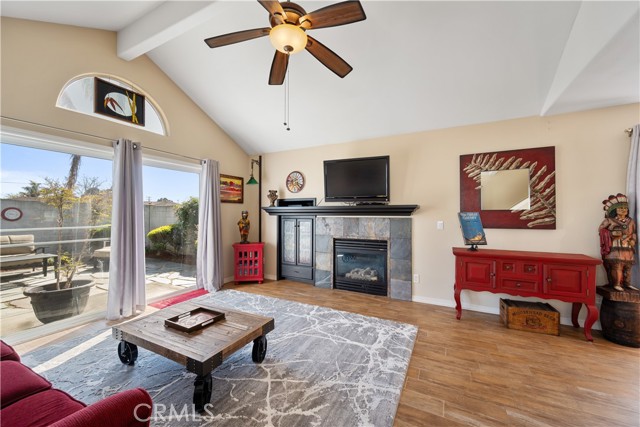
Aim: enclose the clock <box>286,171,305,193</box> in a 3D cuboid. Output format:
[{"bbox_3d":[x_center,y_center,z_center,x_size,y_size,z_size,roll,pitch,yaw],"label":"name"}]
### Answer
[{"bbox_3d":[-0.446,-0.567,4.505,0.385,0.390,0.045,0,0,27],"label":"clock"}]

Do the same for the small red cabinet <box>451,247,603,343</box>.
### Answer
[{"bbox_3d":[2.258,0.863,2.869,1.280,0.810,0.420,0,0,27],"label":"small red cabinet"}]

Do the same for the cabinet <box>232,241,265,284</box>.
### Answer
[{"bbox_3d":[-1.288,0.916,4.590,0.540,0.700,0.340,0,0,-9],"label":"cabinet"}]

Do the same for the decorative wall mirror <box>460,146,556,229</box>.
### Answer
[{"bbox_3d":[2.307,-0.293,3.103,0.970,0.965,0.045,0,0,27],"label":"decorative wall mirror"}]

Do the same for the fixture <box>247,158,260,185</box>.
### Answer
[{"bbox_3d":[-1.255,-0.796,4.720,0.270,0.500,0.220,0,0,-40],"label":"fixture"}]

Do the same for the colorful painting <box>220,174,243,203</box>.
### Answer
[{"bbox_3d":[-1.624,-0.435,4.581,0.035,0.500,0.640,0,0,27],"label":"colorful painting"}]

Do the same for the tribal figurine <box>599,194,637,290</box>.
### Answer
[{"bbox_3d":[3.022,0.278,2.523,0.220,0.960,0.200,0,0,27],"label":"tribal figurine"}]

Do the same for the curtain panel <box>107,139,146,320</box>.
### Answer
[{"bbox_3d":[-2.334,0.177,3.021,0.160,2.120,0.380,0,0,27],"label":"curtain panel"}]

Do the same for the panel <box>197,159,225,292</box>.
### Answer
[{"bbox_3d":[-1.775,0.192,4.054,0.190,2.120,0.400,0,0,27],"label":"panel"}]

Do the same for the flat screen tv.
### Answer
[{"bbox_3d":[0.542,-0.467,3.811,1.040,0.730,0.200,0,0,27],"label":"flat screen tv"}]

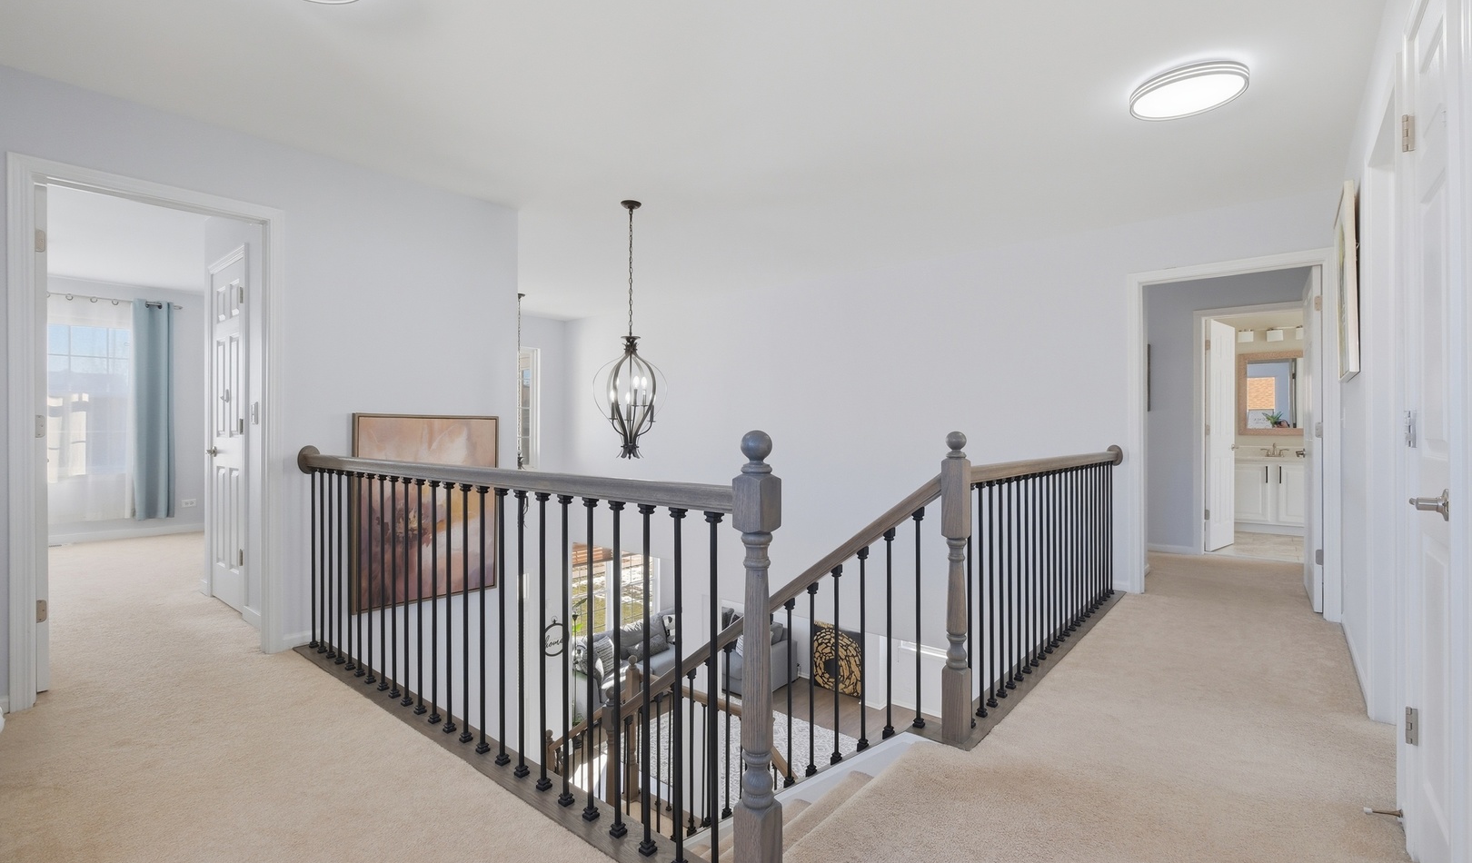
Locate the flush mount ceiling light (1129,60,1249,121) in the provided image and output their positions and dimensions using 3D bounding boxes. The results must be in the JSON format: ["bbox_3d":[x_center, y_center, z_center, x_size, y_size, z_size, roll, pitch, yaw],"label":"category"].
[{"bbox_3d":[1.800,-1.357,2.445,0.380,0.055,0.380,0,0,38],"label":"flush mount ceiling light"}]

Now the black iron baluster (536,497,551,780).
[{"bbox_3d":[-0.560,0.608,1.790,0.031,0.861,0.031,0,0,38],"label":"black iron baluster"}]

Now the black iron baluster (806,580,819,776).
[{"bbox_3d":[0.308,0.993,2.471,0.032,0.771,0.032,0,0,38],"label":"black iron baluster"}]

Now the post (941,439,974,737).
[{"bbox_3d":[0.757,0.522,2.098,0.072,1.046,0.072,0,0,42],"label":"post"}]

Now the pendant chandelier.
[{"bbox_3d":[-0.634,-0.609,3.696,0.430,1.551,0.430,0,0,0],"label":"pendant chandelier"}]

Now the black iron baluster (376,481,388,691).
[{"bbox_3d":[-1.443,0.616,2.506,0.032,0.869,0.032,0,0,38],"label":"black iron baluster"}]

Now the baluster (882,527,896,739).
[{"bbox_3d":[0.566,0.738,2.260,0.033,0.780,0.033,0,0,39],"label":"baluster"}]

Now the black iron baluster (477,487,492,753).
[{"bbox_3d":[-0.834,0.620,2.031,0.033,0.870,0.033,0,0,39],"label":"black iron baluster"}]

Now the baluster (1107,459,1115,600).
[{"bbox_3d":[2.440,0.620,3.990,0.033,0.870,0.033,0,0,42],"label":"baluster"}]

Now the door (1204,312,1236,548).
[{"bbox_3d":[4.434,0.034,5.604,0.711,2.032,0.038,0,0,-38],"label":"door"}]

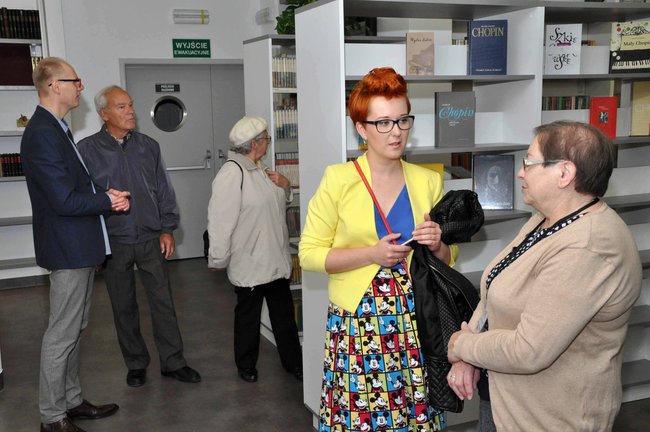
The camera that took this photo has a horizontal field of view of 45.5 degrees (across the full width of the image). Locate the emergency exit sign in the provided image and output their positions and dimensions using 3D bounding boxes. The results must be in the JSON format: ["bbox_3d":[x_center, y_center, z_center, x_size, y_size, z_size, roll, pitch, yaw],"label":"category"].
[{"bbox_3d":[-1.386,-1.745,8.089,0.400,0.197,0.010,-5,9,-24],"label":"emergency exit sign"}]

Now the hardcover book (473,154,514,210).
[{"bbox_3d":[0.784,-0.158,3.600,0.195,0.250,0.025,-1,3,4],"label":"hardcover book"}]

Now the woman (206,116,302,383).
[{"bbox_3d":[-0.391,0.203,4.533,0.430,1.535,0.500,5,10,38],"label":"woman"}]

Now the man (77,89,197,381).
[{"bbox_3d":[-1.085,0.127,4.514,0.600,1.720,0.420,-5,9,-27],"label":"man"}]

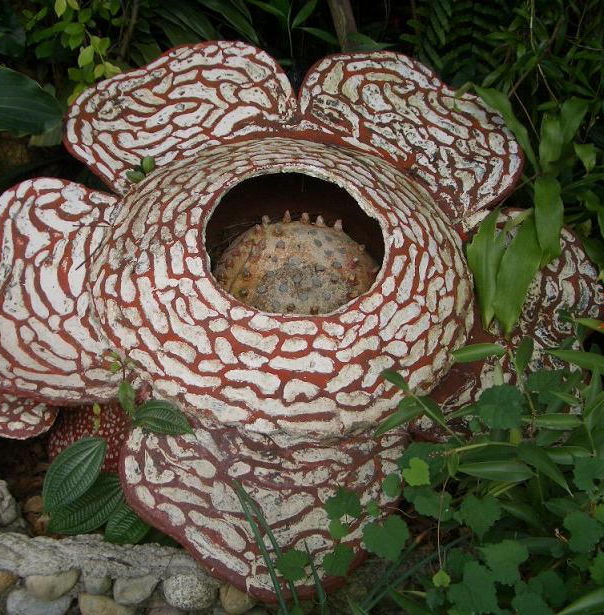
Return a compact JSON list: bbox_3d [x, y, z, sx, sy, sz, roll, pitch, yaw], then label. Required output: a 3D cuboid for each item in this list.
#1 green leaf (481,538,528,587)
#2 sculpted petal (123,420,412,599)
[{"bbox_3d":[0.298,0.375,1.220,0.070,0.016,0.071,-7,51,5],"label":"green leaf"},{"bbox_3d":[-0.064,0.342,1.370,0.450,0.090,0.280,0,60,0],"label":"sculpted petal"}]

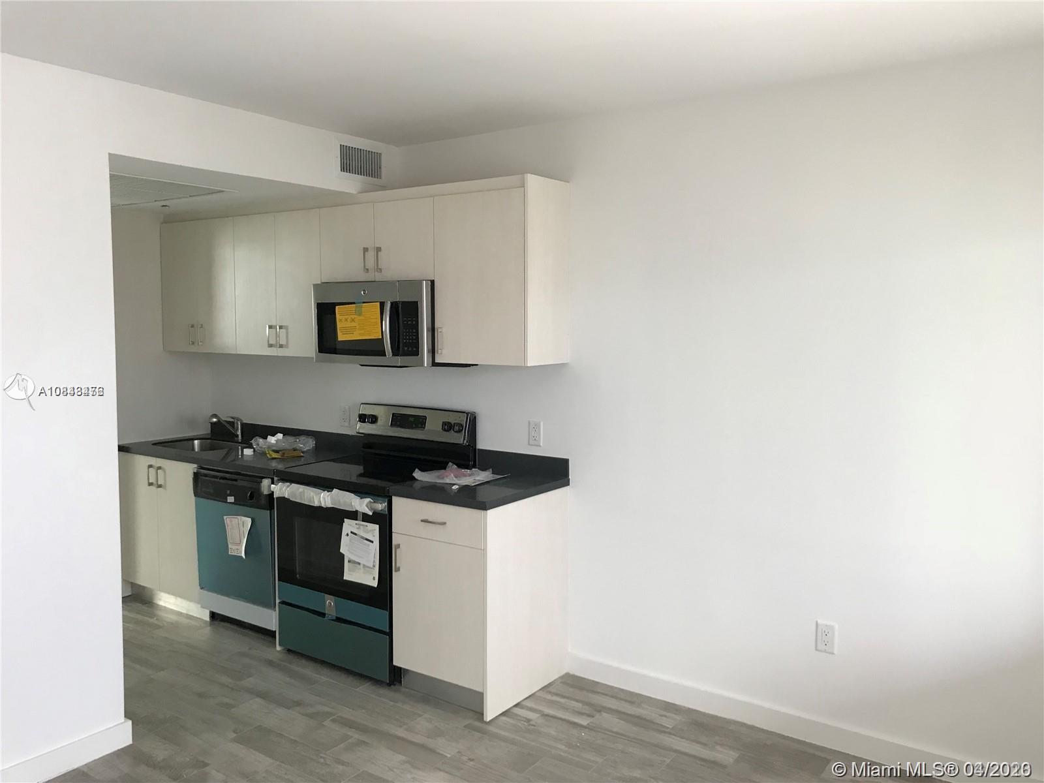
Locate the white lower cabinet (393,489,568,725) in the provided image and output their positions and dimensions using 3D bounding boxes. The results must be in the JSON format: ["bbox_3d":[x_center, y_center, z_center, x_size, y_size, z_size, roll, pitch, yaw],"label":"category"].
[{"bbox_3d":[-0.175,0.888,3.835,0.523,0.880,0.620,3,6,35],"label":"white lower cabinet"}]

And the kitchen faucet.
[{"bbox_3d":[-1.770,0.220,5.059,0.054,0.176,0.212,3,6,35],"label":"kitchen faucet"}]

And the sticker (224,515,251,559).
[{"bbox_3d":[-1.467,0.750,4.330,0.195,0.202,0.030,3,6,35],"label":"sticker"}]

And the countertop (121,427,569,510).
[{"bbox_3d":[-1.075,0.331,4.425,2.725,0.132,0.625,3,6,35],"label":"countertop"}]

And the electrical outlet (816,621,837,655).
[{"bbox_3d":[1.172,0.950,3.256,0.073,0.117,0.011,3,6,35],"label":"electrical outlet"}]

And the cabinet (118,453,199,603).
[{"bbox_3d":[-1.877,0.764,5.035,0.745,0.835,0.620,3,6,35],"label":"cabinet"}]

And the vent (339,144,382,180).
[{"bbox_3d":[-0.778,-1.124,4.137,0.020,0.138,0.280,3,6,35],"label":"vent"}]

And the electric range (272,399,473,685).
[{"bbox_3d":[-0.730,0.701,4.174,0.763,1.195,0.665,3,6,35],"label":"electric range"}]

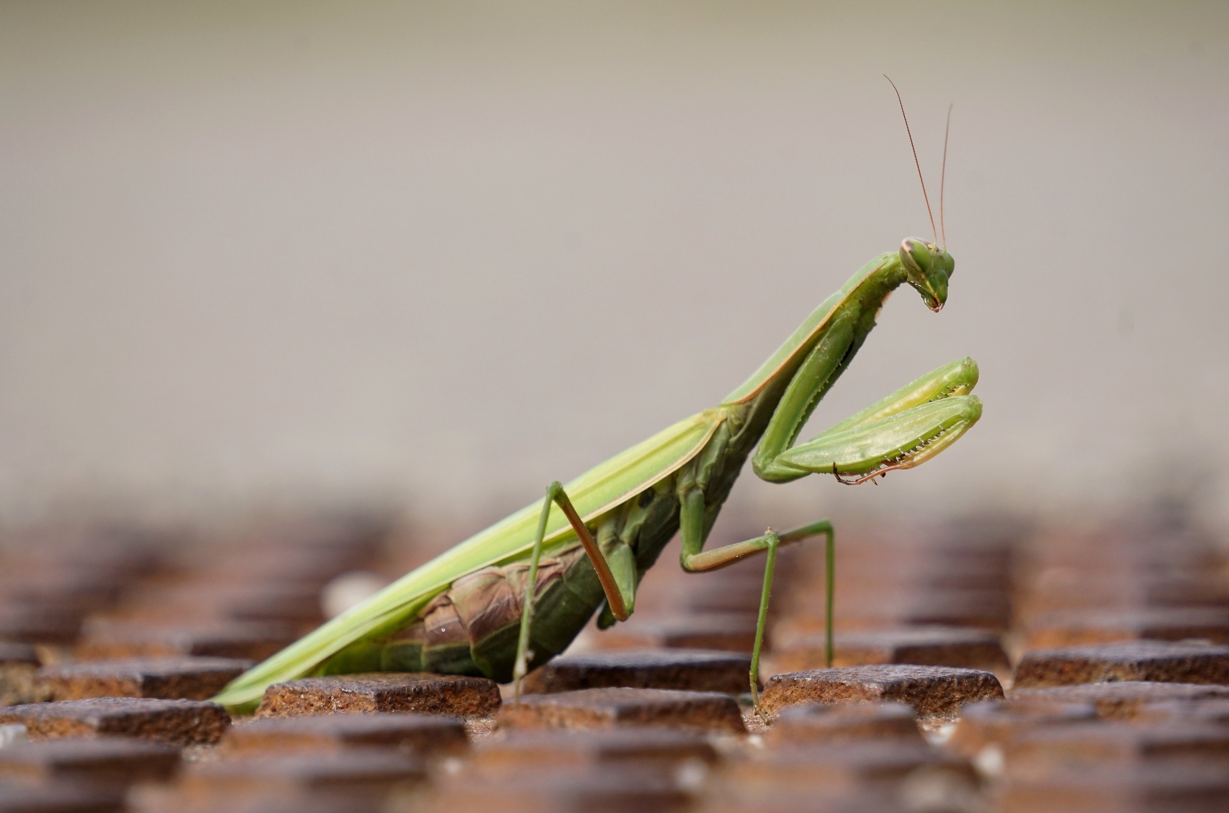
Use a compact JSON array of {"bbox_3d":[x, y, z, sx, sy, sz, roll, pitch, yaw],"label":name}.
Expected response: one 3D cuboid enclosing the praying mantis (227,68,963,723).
[{"bbox_3d":[-0.001,-0.001,0.920,0.067,0.053,0.029,1,6,11],"label":"praying mantis"}]

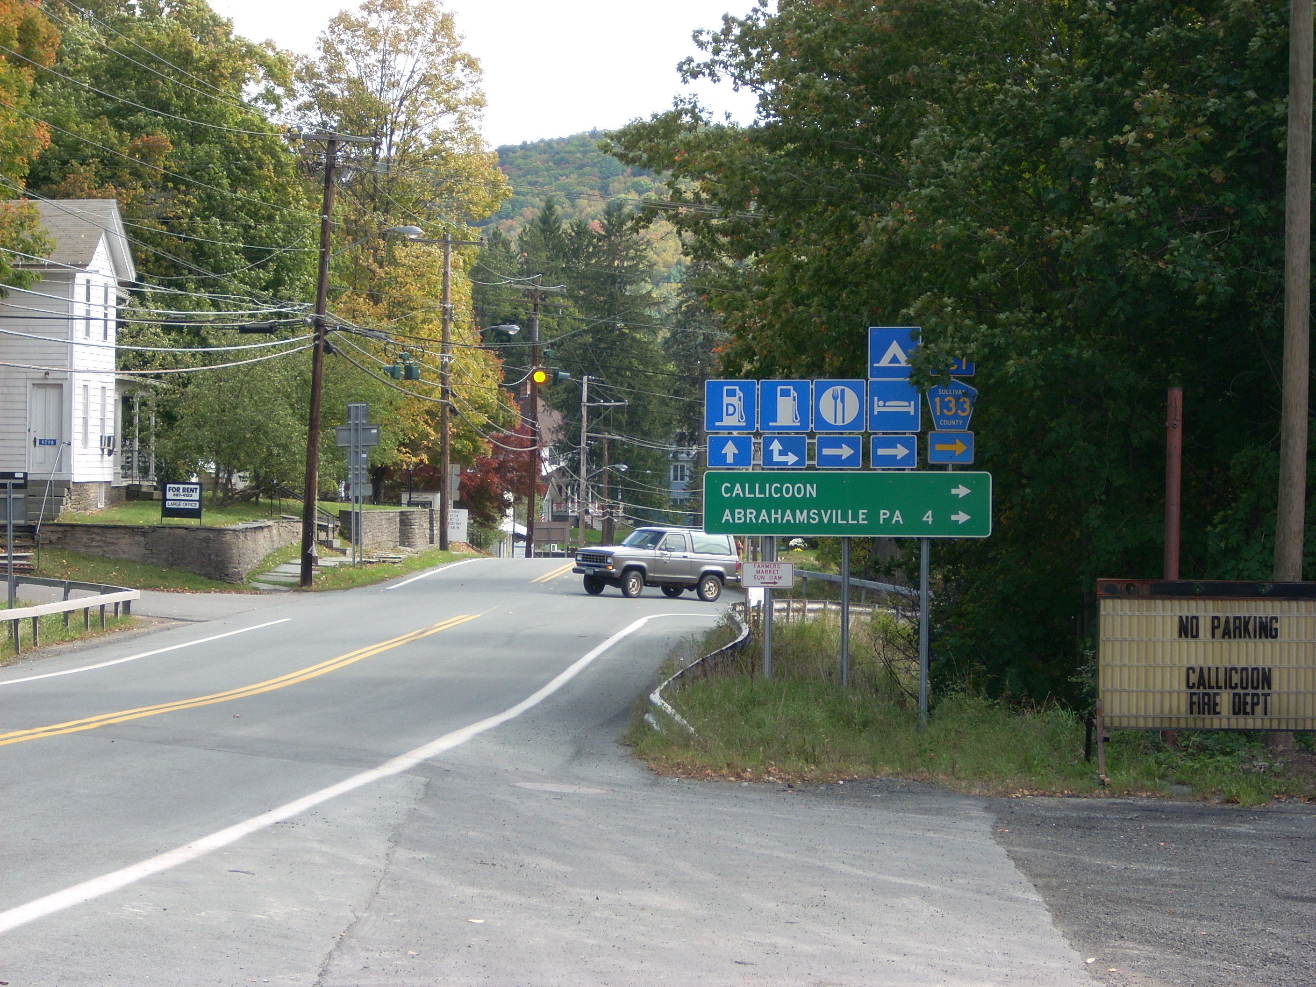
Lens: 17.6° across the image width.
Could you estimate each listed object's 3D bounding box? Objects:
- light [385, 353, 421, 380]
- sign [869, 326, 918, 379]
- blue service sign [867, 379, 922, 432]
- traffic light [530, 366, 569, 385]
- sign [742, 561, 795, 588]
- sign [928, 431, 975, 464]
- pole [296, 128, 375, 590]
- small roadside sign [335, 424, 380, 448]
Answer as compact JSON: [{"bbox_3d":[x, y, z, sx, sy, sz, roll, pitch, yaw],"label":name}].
[{"bbox_3d":[-6.348,-3.148,106.000,0.850,0.690,0.600,0,0,22],"label":"light"},{"bbox_3d":[2.767,-1.641,49.736,0.610,0.610,0.030,0,0,10],"label":"sign"},{"bbox_3d":[2.757,-1.026,49.738,0.610,0.610,0.030,0,0,10],"label":"blue service sign"},{"bbox_3d":[-2.637,-2.875,104.000,0.970,0.460,0.480,0,0,2],"label":"traffic light"},{"bbox_3d":[1.284,0.949,49.700,0.610,0.307,0.040,0,0,6],"label":"sign"},{"bbox_3d":[3.432,-0.535,49.800,0.535,0.382,0.040,0,0,6],"label":"sign"},{"bbox_3d":[-8.487,-3.346,107.000,2.300,11.400,0.400,3,0,0],"label":"pole"},{"bbox_3d":[-8.527,-1.629,121.000,1.220,0.610,0.050,0,0,5],"label":"small roadside sign"}]

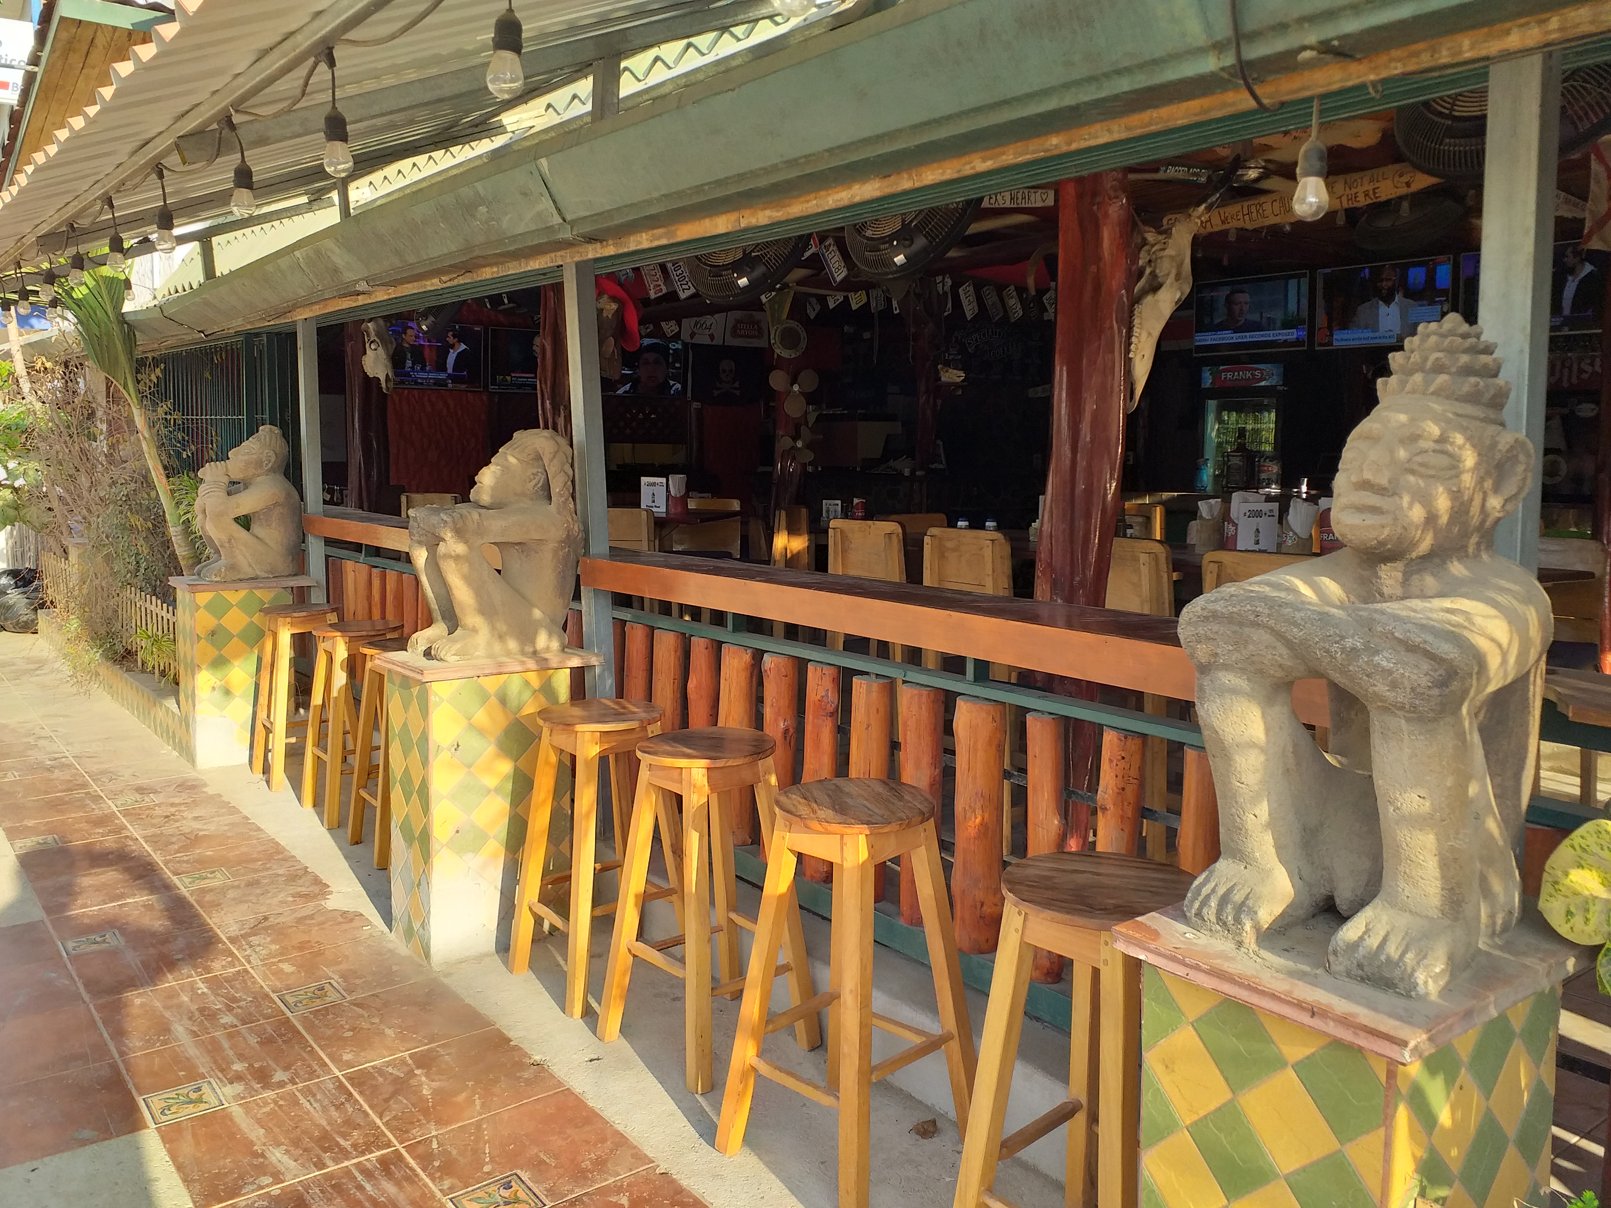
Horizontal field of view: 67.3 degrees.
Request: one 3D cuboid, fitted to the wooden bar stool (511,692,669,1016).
[{"bbox_3d":[-0.585,0.702,3.529,0.410,0.803,0.410,-4,8,-39],"label":"wooden bar stool"}]

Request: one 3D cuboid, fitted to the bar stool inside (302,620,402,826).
[{"bbox_3d":[-1.707,0.442,4.670,0.390,0.734,0.370,-6,9,-39],"label":"bar stool inside"}]

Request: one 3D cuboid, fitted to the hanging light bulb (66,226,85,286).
[{"bbox_3d":[-1.941,-0.924,3.220,0.052,0.157,0.052,-4,8,-39],"label":"hanging light bulb"}]

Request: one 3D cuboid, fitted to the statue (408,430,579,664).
[{"bbox_3d":[-0.976,-0.194,3.848,0.530,0.720,0.320,-4,8,-39],"label":"statue"}]

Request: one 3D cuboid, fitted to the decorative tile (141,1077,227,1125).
[{"bbox_3d":[-1.457,1.170,2.837,0.152,0.010,0.152,-4,8,-39],"label":"decorative tile"}]

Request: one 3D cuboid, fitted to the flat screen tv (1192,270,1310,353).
[{"bbox_3d":[3.292,-2.135,8.937,0.070,0.552,0.921,-6,9,-39],"label":"flat screen tv"}]

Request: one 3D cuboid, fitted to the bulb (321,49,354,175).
[{"bbox_3d":[-0.776,-0.812,2.000,0.048,0.214,0.048,-6,9,-39],"label":"bulb"}]

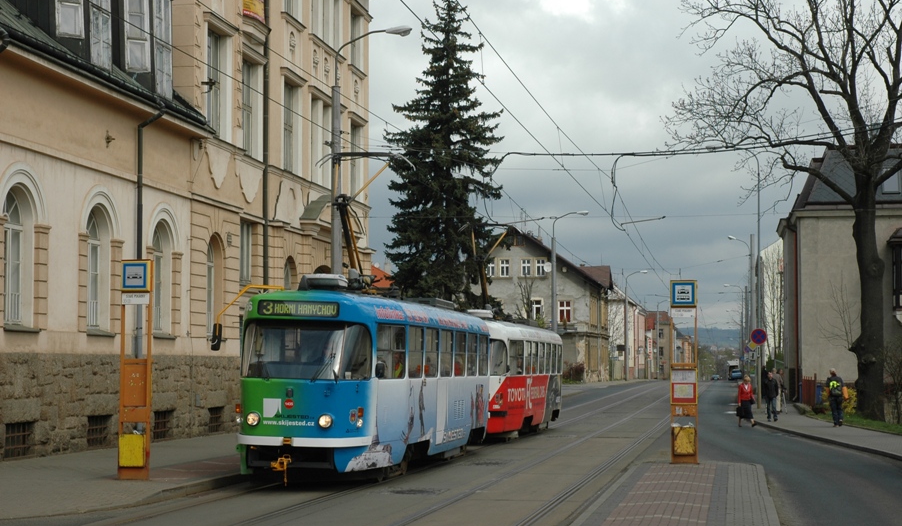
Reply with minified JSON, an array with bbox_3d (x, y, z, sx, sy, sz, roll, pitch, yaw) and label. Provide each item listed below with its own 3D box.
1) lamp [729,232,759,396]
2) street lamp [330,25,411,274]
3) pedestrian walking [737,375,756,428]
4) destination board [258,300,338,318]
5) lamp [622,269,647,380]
[{"bbox_3d":[16.723,3.036,95.485,1.380,9.220,0.300,0,-3,-2],"label":"lamp"},{"bbox_3d":[-1.774,-0.660,36.701,1.780,9.300,0.320,-1,-3,9],"label":"street lamp"},{"bbox_3d":[9.181,4.296,51.337,0.550,1.610,0.500,2,-4,-33],"label":"pedestrian walking"},{"bbox_3d":[-2.269,0.688,24.650,1.270,0.235,0.100,1,-3,11],"label":"destination board"},{"bbox_3d":[15.406,5.186,136.931,1.850,9.140,0.300,-1,-3,9],"label":"lamp"}]

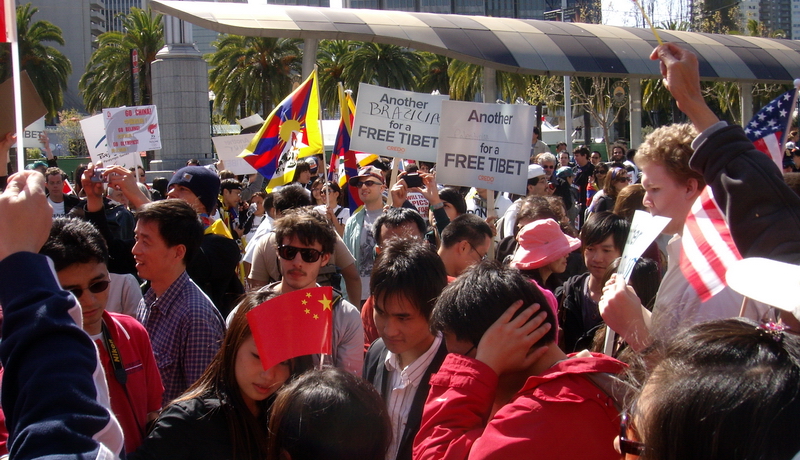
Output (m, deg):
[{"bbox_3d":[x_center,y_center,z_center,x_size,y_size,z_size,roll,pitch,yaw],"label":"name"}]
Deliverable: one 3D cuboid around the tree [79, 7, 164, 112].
[{"bbox_3d":[-14.376,-7.259,50.000,6.800,11.000,6.800,-2,5,0],"label":"tree"}]

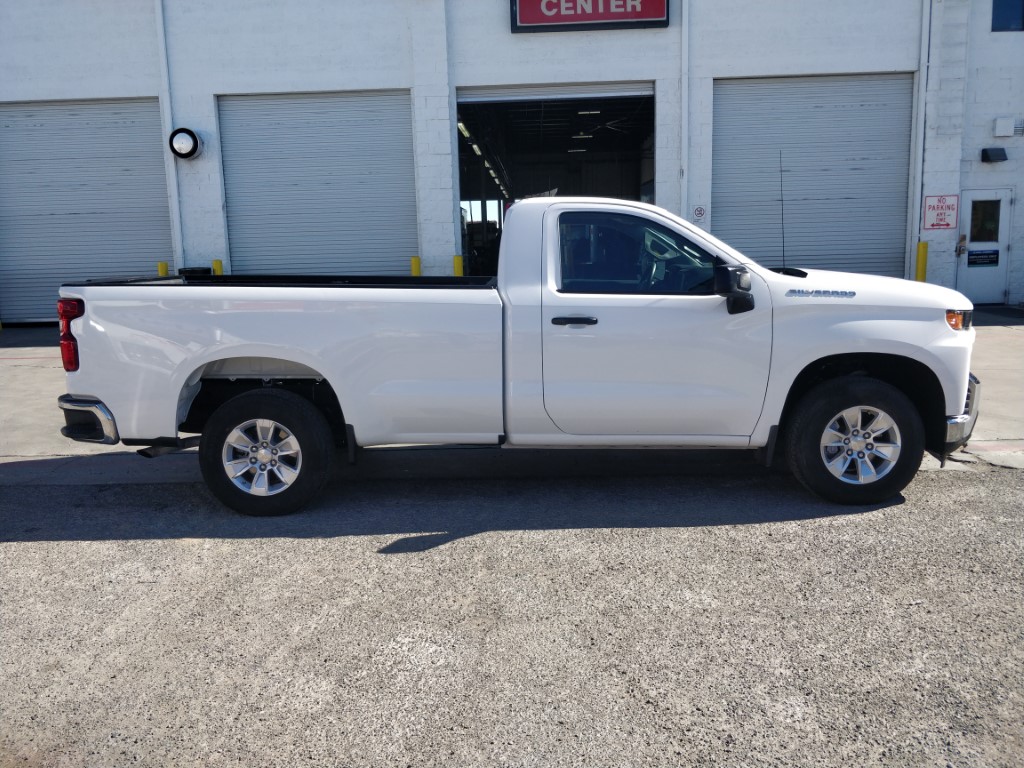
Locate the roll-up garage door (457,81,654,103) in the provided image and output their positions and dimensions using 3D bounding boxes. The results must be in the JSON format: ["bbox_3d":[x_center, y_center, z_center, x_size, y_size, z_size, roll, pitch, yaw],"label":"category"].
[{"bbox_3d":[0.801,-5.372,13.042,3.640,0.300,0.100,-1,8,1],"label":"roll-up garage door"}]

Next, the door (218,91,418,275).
[{"bbox_3d":[-3.613,-3.313,13.417,3.660,4.200,0.120,-1,8,1],"label":"door"}]

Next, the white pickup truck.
[{"bbox_3d":[0.107,-0.358,5.044,5.830,1.930,2.100,-1,10,1],"label":"white pickup truck"}]

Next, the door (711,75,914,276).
[{"bbox_3d":[5.519,-3.523,13.191,3.660,4.200,0.120,-1,8,1],"label":"door"}]

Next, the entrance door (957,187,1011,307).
[{"bbox_3d":[8.842,-2.562,13.350,0.920,2.150,0.080,-1,8,1],"label":"entrance door"}]

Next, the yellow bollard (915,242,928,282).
[{"bbox_3d":[7.313,-1.954,12.698,0.170,1.140,0.170,-1,8,1],"label":"yellow bollard"}]

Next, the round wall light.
[{"bbox_3d":[-5.981,-4.399,13.049,0.540,0.540,0.220,-1,8,1],"label":"round wall light"}]

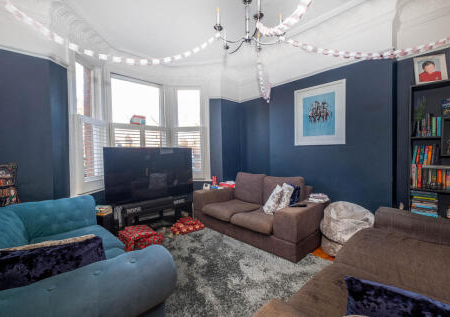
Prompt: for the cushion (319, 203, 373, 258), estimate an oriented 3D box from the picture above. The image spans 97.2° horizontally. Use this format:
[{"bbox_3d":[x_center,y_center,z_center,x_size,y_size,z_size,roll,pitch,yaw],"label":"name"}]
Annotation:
[{"bbox_3d":[1.452,0.816,2.409,0.576,0.612,0.576,-1,1,-6],"label":"cushion"}]

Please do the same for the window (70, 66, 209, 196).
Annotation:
[{"bbox_3d":[-1.398,-0.441,3.606,2.351,1.841,0.664,-2,2,-42],"label":"window"}]

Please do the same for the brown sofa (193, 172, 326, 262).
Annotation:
[{"bbox_3d":[0.440,0.692,3.162,0.937,0.852,1.981,-2,2,-42],"label":"brown sofa"}]

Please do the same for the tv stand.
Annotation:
[{"bbox_3d":[-1.247,0.924,3.539,1.296,0.420,0.396,-1,2,-25],"label":"tv stand"}]

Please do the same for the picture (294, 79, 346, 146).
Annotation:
[{"bbox_3d":[1.349,-0.622,2.879,0.030,0.864,0.724,-2,2,-42],"label":"picture"}]

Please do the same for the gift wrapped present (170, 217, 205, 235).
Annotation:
[{"bbox_3d":[-0.593,1.072,3.245,0.492,0.114,0.336,-2,2,-28],"label":"gift wrapped present"}]

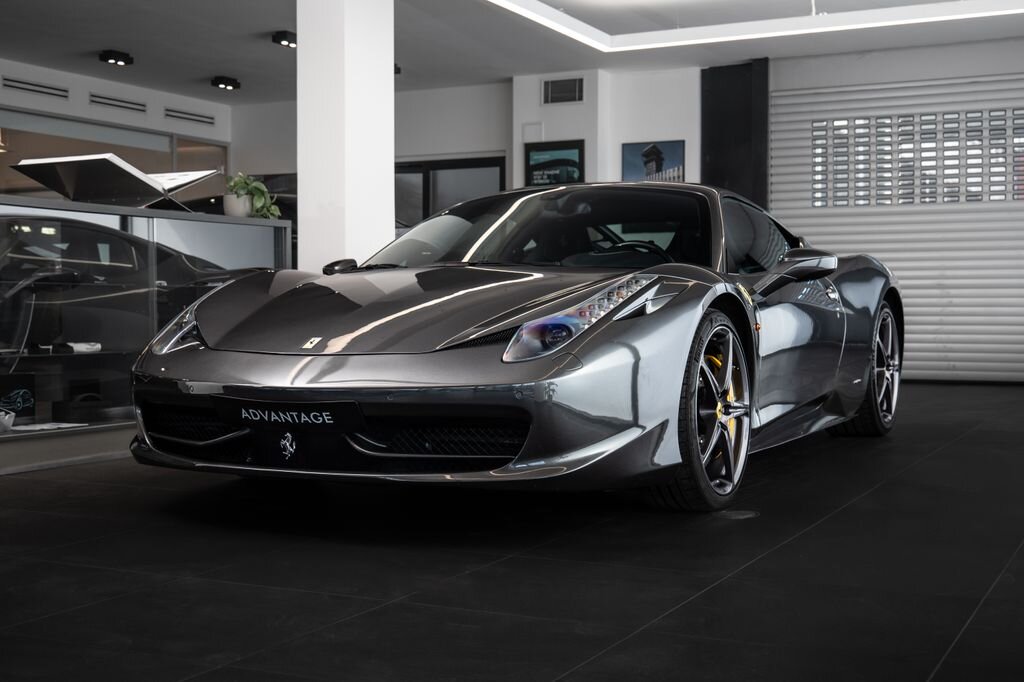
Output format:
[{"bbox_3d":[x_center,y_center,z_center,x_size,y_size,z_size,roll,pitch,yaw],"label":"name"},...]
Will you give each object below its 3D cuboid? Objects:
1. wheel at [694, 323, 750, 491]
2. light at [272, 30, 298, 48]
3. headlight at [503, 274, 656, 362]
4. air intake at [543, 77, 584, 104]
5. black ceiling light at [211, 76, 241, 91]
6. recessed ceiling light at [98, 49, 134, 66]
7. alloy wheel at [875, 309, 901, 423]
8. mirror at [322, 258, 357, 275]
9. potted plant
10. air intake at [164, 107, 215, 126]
[{"bbox_3d":[0.590,0.218,4.205,0.210,0.540,0.540,1,2,27],"label":"wheel"},{"bbox_3d":[-1.735,-2.344,10.191,0.140,0.085,0.240,1,2,27],"label":"light"},{"bbox_3d":[0.218,-0.077,3.852,0.240,0.260,0.790,1,2,27],"label":"headlight"},{"bbox_3d":[0.463,-2.259,11.842,0.410,0.215,0.030,1,2,27],"label":"air intake"},{"bbox_3d":[-2.670,-2.406,12.213,0.140,0.085,0.240,1,2,27],"label":"black ceiling light"},{"bbox_3d":[-3.305,-2.367,10.934,0.140,0.085,0.240,1,2,27],"label":"recessed ceiling light"},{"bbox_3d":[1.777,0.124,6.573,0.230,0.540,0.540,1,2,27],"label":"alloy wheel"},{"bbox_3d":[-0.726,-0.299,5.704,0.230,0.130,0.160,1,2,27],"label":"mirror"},{"bbox_3d":[-1.297,-0.722,6.560,0.210,0.245,0.260,1,2,27],"label":"potted plant"},{"bbox_3d":[-3.271,-2.270,13.299,0.030,0.100,0.740,1,2,27],"label":"air intake"}]

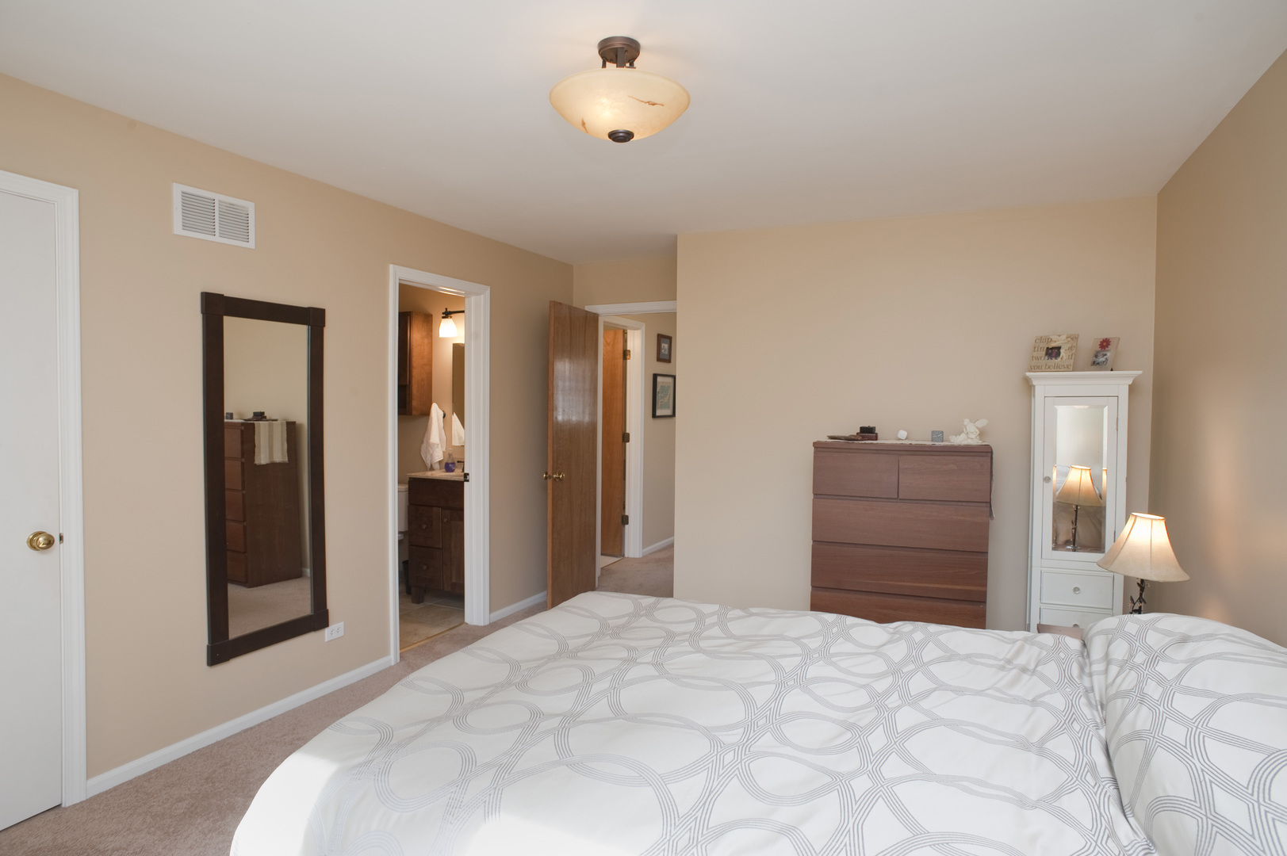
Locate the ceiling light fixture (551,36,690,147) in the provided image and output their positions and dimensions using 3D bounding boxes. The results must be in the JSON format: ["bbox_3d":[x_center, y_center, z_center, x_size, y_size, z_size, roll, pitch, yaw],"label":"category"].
[{"bbox_3d":[-0.073,-0.961,2.059,0.405,0.272,0.405,0,2,0],"label":"ceiling light fixture"}]

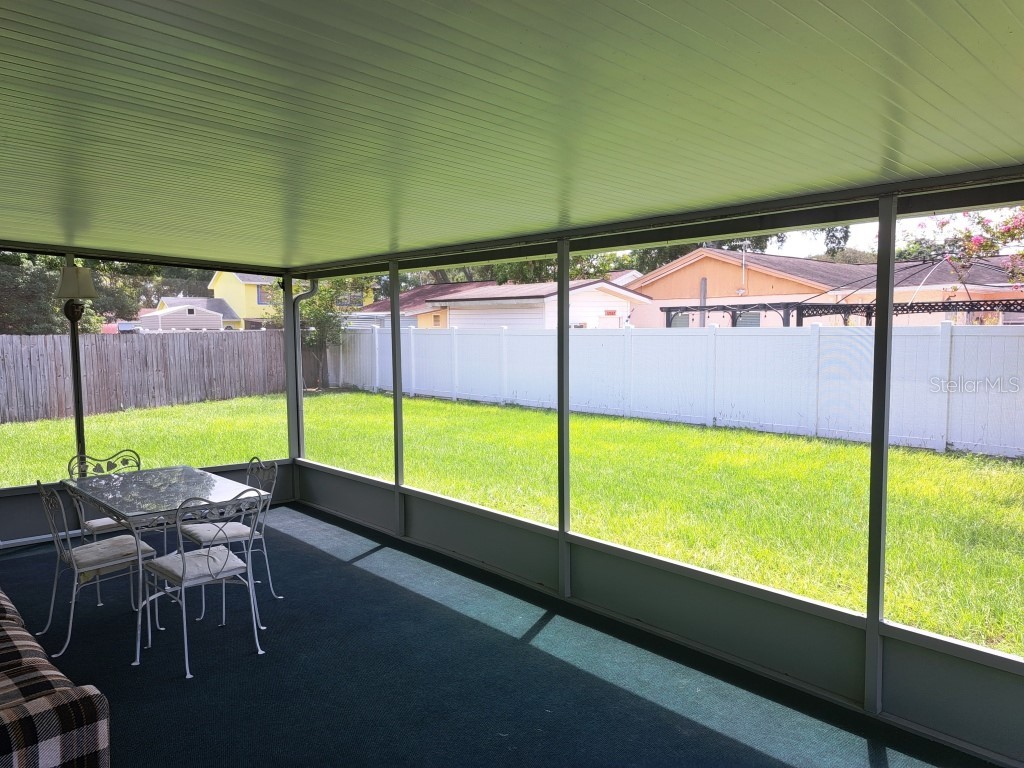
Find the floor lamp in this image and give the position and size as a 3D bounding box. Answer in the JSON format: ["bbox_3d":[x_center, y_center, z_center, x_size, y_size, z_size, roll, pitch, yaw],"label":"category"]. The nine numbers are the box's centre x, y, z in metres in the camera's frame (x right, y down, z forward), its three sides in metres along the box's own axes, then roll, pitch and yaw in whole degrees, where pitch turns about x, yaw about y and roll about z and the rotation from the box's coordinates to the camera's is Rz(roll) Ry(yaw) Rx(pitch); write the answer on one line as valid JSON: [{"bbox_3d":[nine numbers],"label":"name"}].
[{"bbox_3d":[-3.435,0.127,5.685,0.340,2.176,0.340,-3,5,-31],"label":"floor lamp"}]

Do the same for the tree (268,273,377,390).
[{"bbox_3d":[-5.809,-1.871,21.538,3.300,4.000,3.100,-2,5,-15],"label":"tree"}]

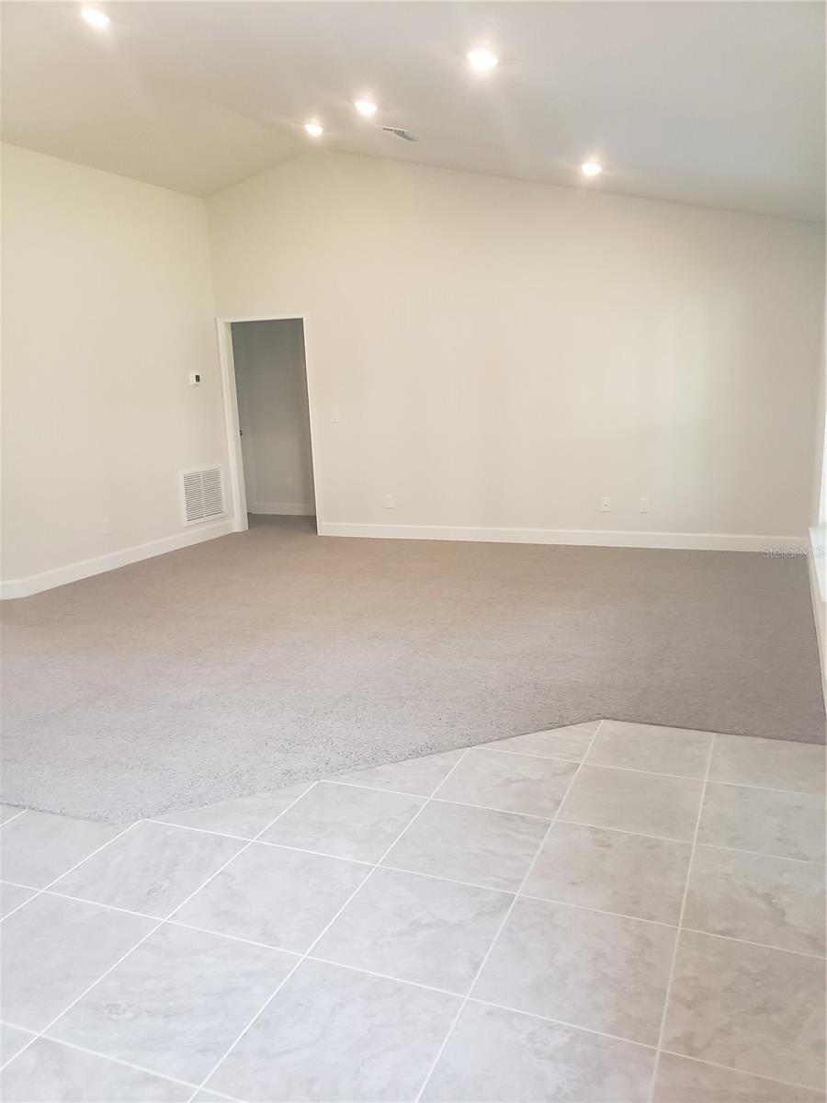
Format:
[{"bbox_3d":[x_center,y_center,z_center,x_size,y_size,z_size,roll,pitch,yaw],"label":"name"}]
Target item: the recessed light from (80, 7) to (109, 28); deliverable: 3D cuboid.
[{"bbox_3d":[-1.640,-2.752,4.273,0.150,0.030,0.150,18,19,20],"label":"recessed light"}]

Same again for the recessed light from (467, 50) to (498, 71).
[{"bbox_3d":[0.302,-2.139,3.609,0.150,0.030,0.150,18,19,20],"label":"recessed light"}]

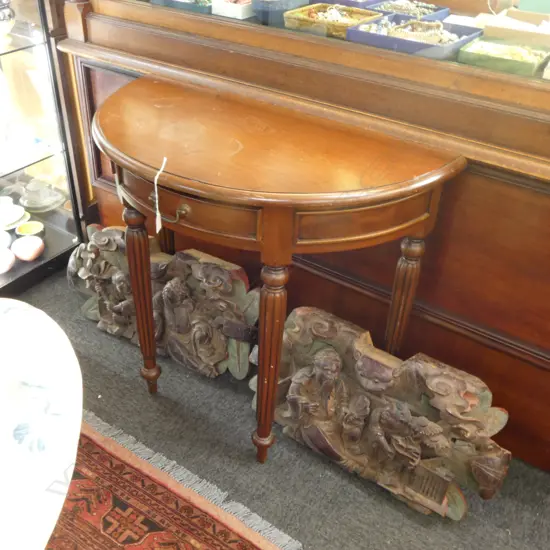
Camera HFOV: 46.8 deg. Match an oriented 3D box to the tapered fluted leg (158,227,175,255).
[{"bbox_3d":[-0.314,-0.110,1.855,0.054,0.628,0.054,23,39,27],"label":"tapered fluted leg"}]

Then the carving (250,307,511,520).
[{"bbox_3d":[0.212,0.308,1.553,0.659,0.341,0.111,21,28,25],"label":"carving"}]

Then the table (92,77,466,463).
[{"bbox_3d":[-0.109,0.036,1.527,0.851,0.770,0.451,23,39,27],"label":"table"}]

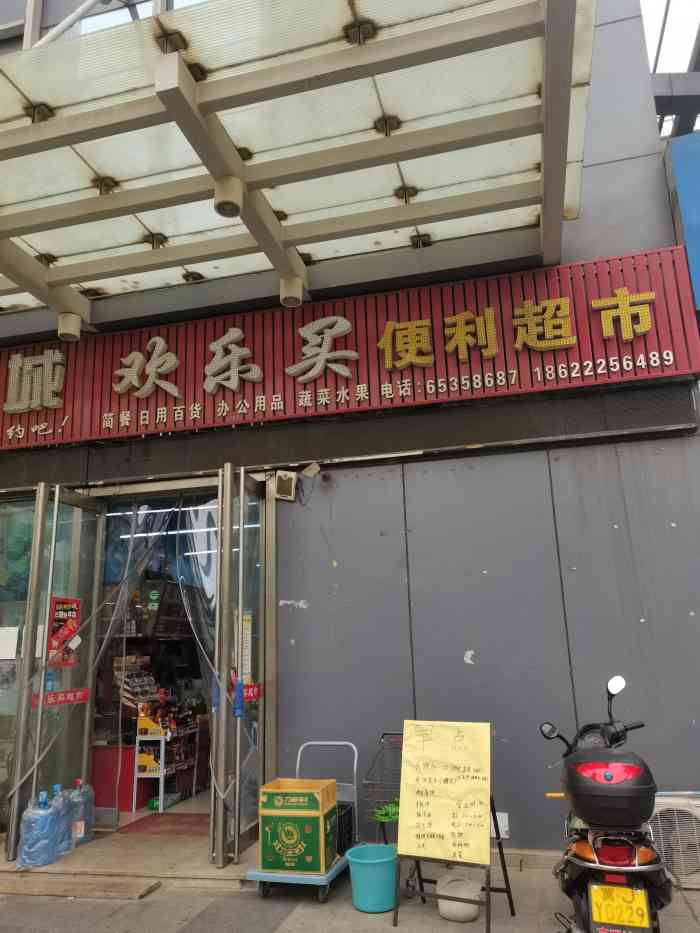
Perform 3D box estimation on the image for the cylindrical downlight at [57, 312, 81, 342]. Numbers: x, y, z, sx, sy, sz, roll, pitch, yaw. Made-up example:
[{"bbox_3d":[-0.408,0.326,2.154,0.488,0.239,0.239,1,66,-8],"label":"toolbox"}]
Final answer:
[{"bbox_3d":[-2.671,-1.321,6.674,0.190,0.195,0.190,-2,-15,0],"label":"cylindrical downlight"}]

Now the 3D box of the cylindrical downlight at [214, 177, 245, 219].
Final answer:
[{"bbox_3d":[-0.847,-1.887,4.923,0.195,0.190,0.195,-2,-15,0],"label":"cylindrical downlight"}]

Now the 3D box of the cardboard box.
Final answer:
[{"bbox_3d":[-0.343,2.427,4.765,0.420,0.490,0.400,-5,-15,12],"label":"cardboard box"}]

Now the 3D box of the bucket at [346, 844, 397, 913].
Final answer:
[{"bbox_3d":[0.145,2.591,4.413,0.320,0.300,0.320,-2,-15,0],"label":"bucket"}]

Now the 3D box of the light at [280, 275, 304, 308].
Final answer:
[{"bbox_3d":[-0.510,-1.528,6.179,0.195,0.185,0.195,-2,-15,0],"label":"light"}]

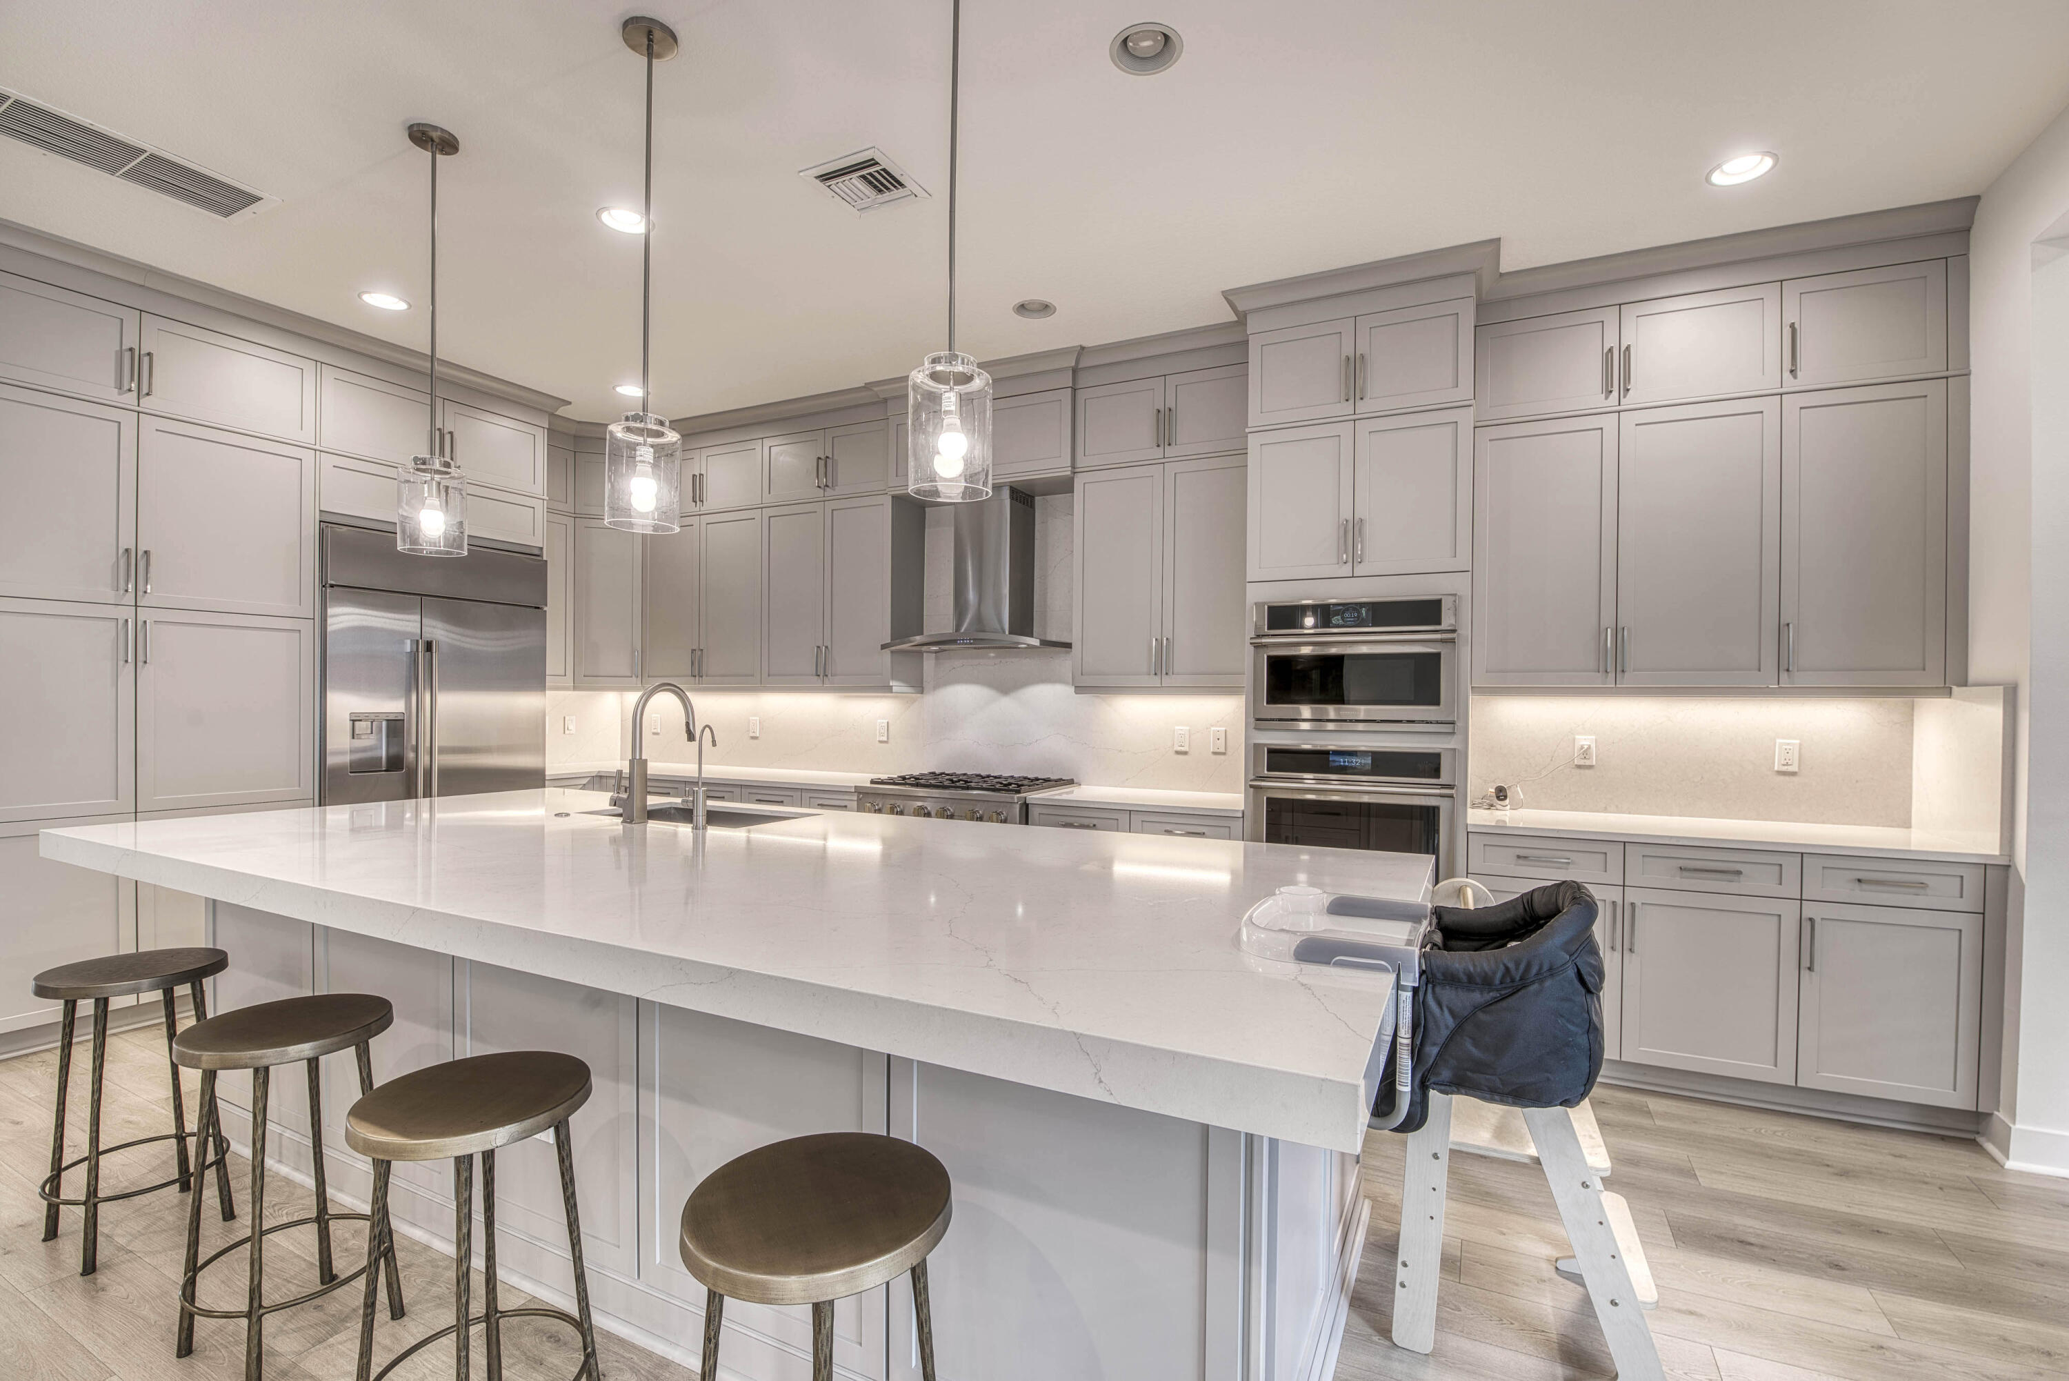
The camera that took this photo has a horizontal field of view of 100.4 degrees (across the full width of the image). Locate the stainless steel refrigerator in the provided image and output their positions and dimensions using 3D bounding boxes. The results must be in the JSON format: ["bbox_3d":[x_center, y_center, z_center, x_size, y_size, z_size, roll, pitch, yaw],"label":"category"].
[{"bbox_3d":[-3.269,0.305,4.540,0.680,2.111,1.078,0,0,24],"label":"stainless steel refrigerator"}]

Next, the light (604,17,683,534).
[{"bbox_3d":[-0.980,-1.042,2.196,0.172,1.242,0.172,0,0,24],"label":"light"}]

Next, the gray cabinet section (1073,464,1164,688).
[{"bbox_3d":[0.470,-0.551,4.361,0.461,1.052,0.330,0,0,24],"label":"gray cabinet section"}]

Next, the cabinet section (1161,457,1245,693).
[{"bbox_3d":[0.844,-0.537,4.077,0.377,1.029,0.330,0,0,25],"label":"cabinet section"}]

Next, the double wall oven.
[{"bbox_3d":[1.357,0.290,3.653,0.748,1.302,0.620,0,0,24],"label":"double wall oven"}]

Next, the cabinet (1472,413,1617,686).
[{"bbox_3d":[2.071,-0.540,3.541,0.497,1.051,0.330,0,0,24],"label":"cabinet"}]

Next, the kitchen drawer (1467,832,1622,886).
[{"bbox_3d":[1.950,0.614,3.358,0.490,0.153,0.500,0,0,24],"label":"kitchen drawer"}]

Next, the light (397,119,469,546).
[{"bbox_3d":[-1.802,-1.048,2.586,0.172,1.242,0.172,0,0,24],"label":"light"}]

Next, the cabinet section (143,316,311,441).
[{"bbox_3d":[-3.667,-1.309,3.790,0.580,0.386,0.601,0,0,24],"label":"cabinet section"}]

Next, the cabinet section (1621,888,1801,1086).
[{"bbox_3d":[2.382,0.977,3.155,0.480,0.598,0.600,0,0,25],"label":"cabinet section"}]

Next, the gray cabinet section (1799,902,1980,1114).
[{"bbox_3d":[2.795,0.979,2.962,0.430,0.598,0.600,0,0,25],"label":"gray cabinet section"}]

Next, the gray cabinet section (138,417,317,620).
[{"bbox_3d":[-3.658,-0.706,3.777,0.600,0.760,0.589,0,0,25],"label":"gray cabinet section"}]

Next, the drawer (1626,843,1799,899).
[{"bbox_3d":[2.402,0.618,3.159,0.491,0.153,0.500,0,0,24],"label":"drawer"}]

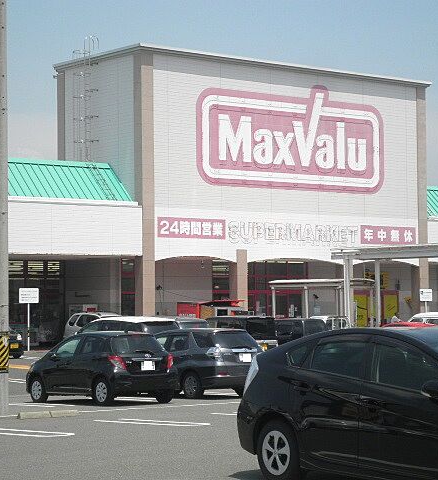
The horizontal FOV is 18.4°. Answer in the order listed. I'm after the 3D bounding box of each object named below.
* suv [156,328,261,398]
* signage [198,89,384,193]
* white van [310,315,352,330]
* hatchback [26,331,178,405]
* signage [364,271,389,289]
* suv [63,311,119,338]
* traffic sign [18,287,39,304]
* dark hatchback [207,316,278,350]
[{"bbox_3d":[-0.744,2.921,31.876,1.695,1.540,4.410,1,-3,-39],"label":"suv"},{"bbox_3d":[3.926,-5.189,67.572,12.704,5.391,0.200,1,-3,-39],"label":"signage"},{"bbox_3d":[4.800,3.805,51.350,1.475,1.770,3.395,1,-3,-39],"label":"white van"},{"bbox_3d":[-2.573,2.701,28.675,1.695,1.500,3.885,1,-3,-39],"label":"hatchback"},{"bbox_3d":[8.530,2.168,72.352,1.891,0.906,0.100,1,-3,-39],"label":"signage"},{"bbox_3d":[-4.650,3.766,54.500,1.560,1.670,3.650,1,-3,-39],"label":"suv"},{"bbox_3d":[-7.648,2.269,54.582,0.946,0.622,0.050,1,-3,-39],"label":"traffic sign"},{"bbox_3d":[0.350,3.433,46.000,1.475,1.650,3.395,1,-3,-39],"label":"dark hatchback"}]

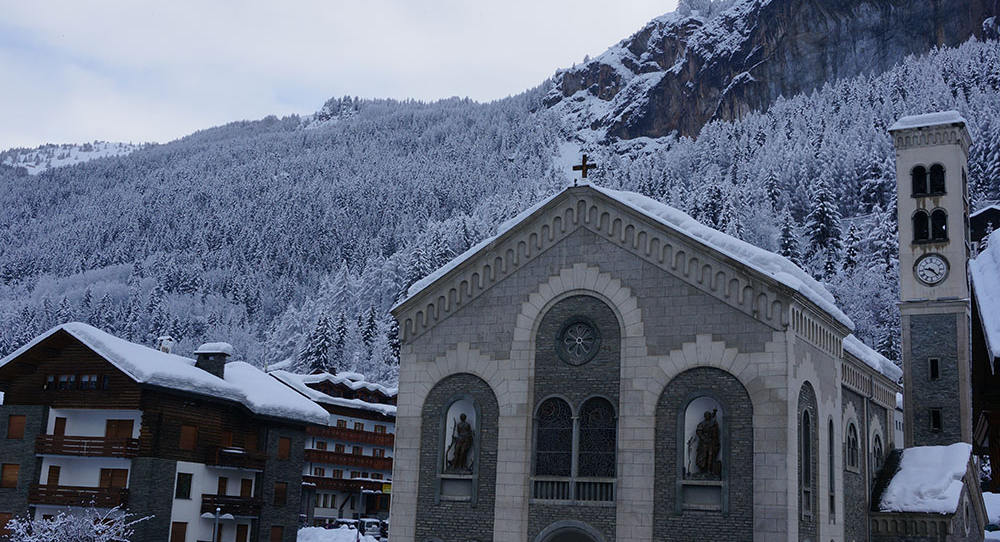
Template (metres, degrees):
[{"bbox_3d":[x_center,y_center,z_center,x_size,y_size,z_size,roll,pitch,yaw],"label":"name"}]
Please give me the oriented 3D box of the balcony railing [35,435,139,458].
[{"bbox_3d":[-24.026,10.255,64.581,6.590,1.080,1.150,-2,-14,22],"label":"balcony railing"}]

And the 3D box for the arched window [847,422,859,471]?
[{"bbox_3d":[13.884,6.956,43.994,0.270,1.850,1.950,-4,-14,30],"label":"arched window"}]

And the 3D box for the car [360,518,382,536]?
[{"bbox_3d":[-12.073,24.249,104.500,1.620,1.800,4.000,6,-12,-17],"label":"car"}]

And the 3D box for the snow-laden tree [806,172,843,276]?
[{"bbox_3d":[55.560,-7.448,190.000,5.900,17.200,5.900,-1,-13,16],"label":"snow-laden tree"}]

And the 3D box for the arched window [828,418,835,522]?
[{"bbox_3d":[13.518,8.053,45.613,0.250,4.246,0.652,-4,-15,30],"label":"arched window"}]

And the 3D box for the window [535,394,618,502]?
[{"bbox_3d":[2.910,6.907,43.062,3.380,4.020,0.350,-3,-13,28],"label":"window"}]

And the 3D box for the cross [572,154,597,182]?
[{"bbox_3d":[3.458,-4.235,45.407,1.000,1.120,0.160,-3,-13,28],"label":"cross"}]

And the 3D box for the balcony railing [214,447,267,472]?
[{"bbox_3d":[-15.846,11.456,67.254,0.800,1.111,4.827,-3,-14,25],"label":"balcony railing"}]

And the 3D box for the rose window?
[{"bbox_3d":[3.228,2.895,45.435,1.950,1.950,0.280,-4,-15,30],"label":"rose window"}]

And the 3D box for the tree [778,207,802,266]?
[{"bbox_3d":[48.346,-5.085,185.000,4.000,11.300,4.000,0,-13,15],"label":"tree"}]

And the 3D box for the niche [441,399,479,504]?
[{"bbox_3d":[-1.644,7.338,45.618,1.620,4.150,0.600,-3,-13,28],"label":"niche"}]

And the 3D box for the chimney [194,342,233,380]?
[{"bbox_3d":[-19.009,5.928,73.500,2.100,2.300,1.050,-2,-14,22],"label":"chimney"}]

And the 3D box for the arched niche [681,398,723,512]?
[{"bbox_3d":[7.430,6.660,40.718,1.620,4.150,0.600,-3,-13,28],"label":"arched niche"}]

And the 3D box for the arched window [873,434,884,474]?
[{"bbox_3d":[18.214,8.941,53.688,0.280,2.123,2.123,-4,-15,30],"label":"arched window"}]

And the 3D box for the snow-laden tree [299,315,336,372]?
[{"bbox_3d":[-33.072,13.607,200.000,6.500,12.200,6.500,4,-11,-9],"label":"snow-laden tree"}]

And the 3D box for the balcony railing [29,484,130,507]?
[{"bbox_3d":[-23.391,12.548,61.624,6.450,1.110,0.750,-3,-14,25],"label":"balcony railing"}]

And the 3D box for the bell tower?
[{"bbox_3d":[23.654,5.075,59.628,3.700,26.801,3.700,-4,-14,30],"label":"bell tower"}]

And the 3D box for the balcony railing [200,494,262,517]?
[{"bbox_3d":[-16.005,14.133,66.613,0.800,1.111,4.747,-3,-14,25],"label":"balcony railing"}]

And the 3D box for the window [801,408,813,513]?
[{"bbox_3d":[10.361,6.564,37.851,0.270,3.600,1.380,-4,-14,30],"label":"window"}]

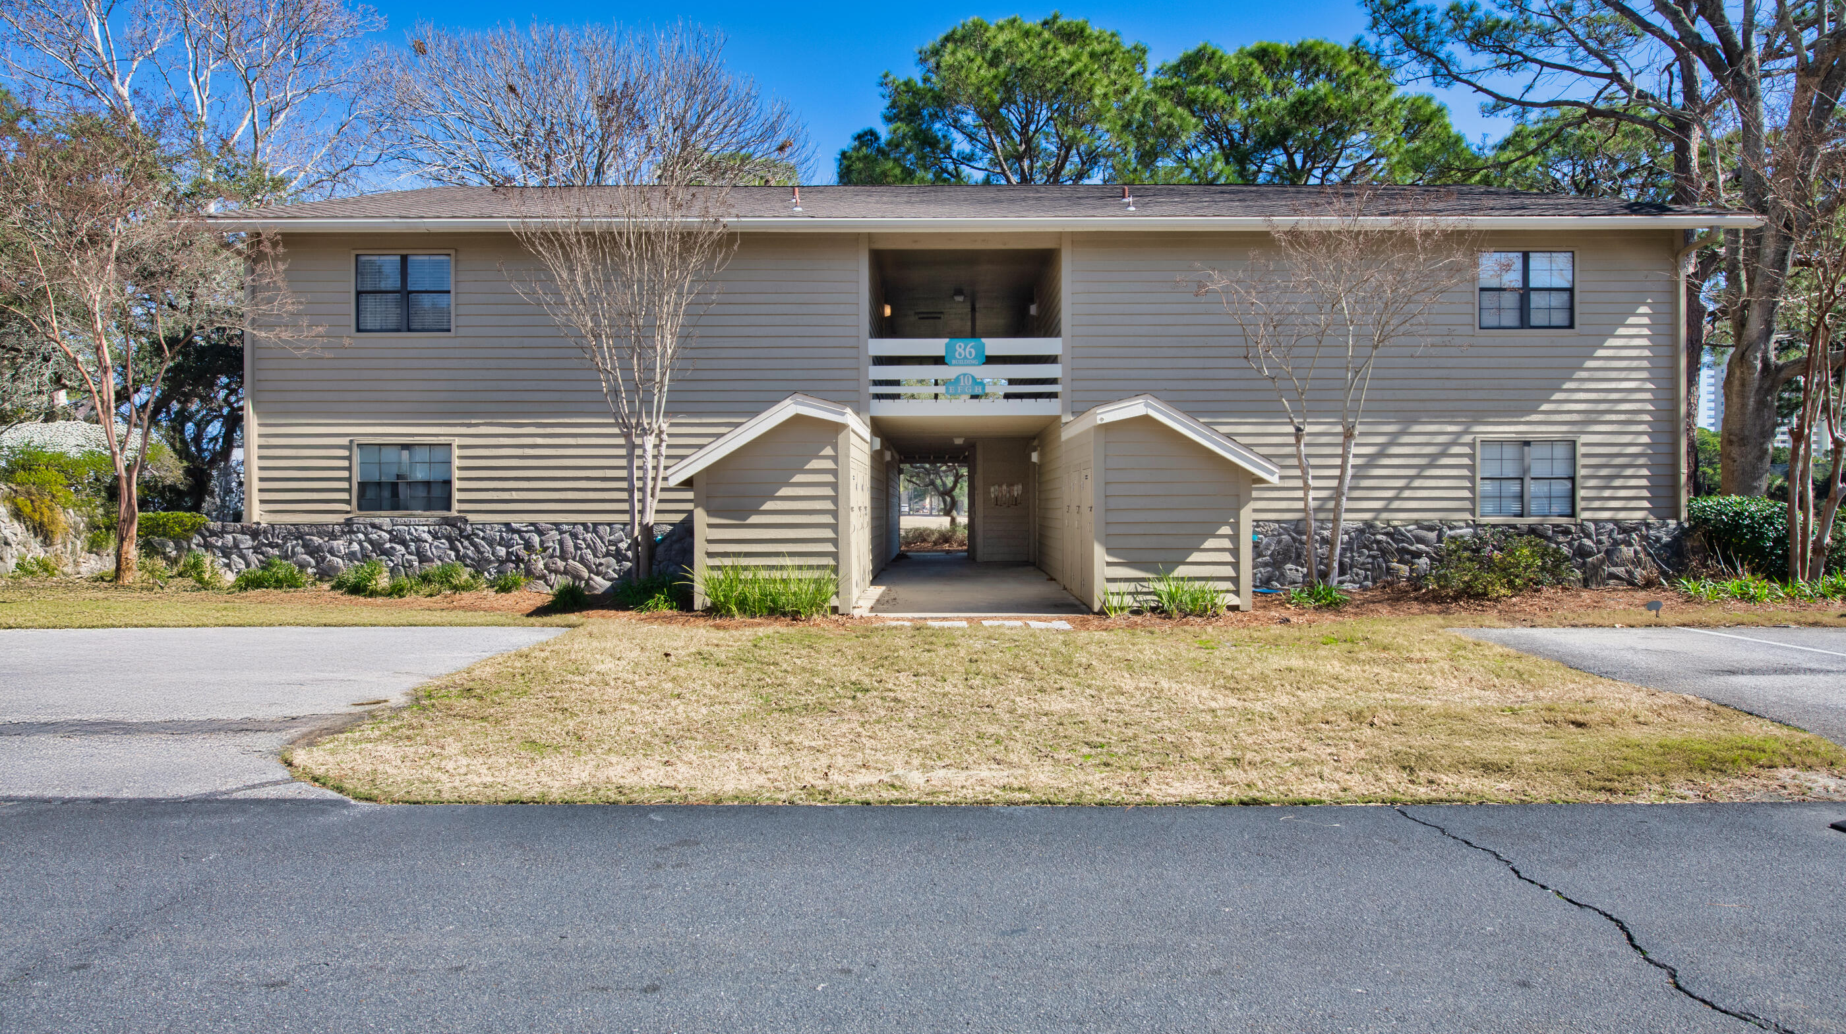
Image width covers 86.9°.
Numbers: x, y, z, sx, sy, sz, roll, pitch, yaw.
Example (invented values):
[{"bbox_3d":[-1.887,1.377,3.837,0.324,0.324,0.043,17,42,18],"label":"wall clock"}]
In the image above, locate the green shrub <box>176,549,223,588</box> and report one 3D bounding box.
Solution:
[{"bbox_3d":[-10.400,0.740,14.000,0.660,0.550,0.600,0,0,0],"label":"green shrub"}]

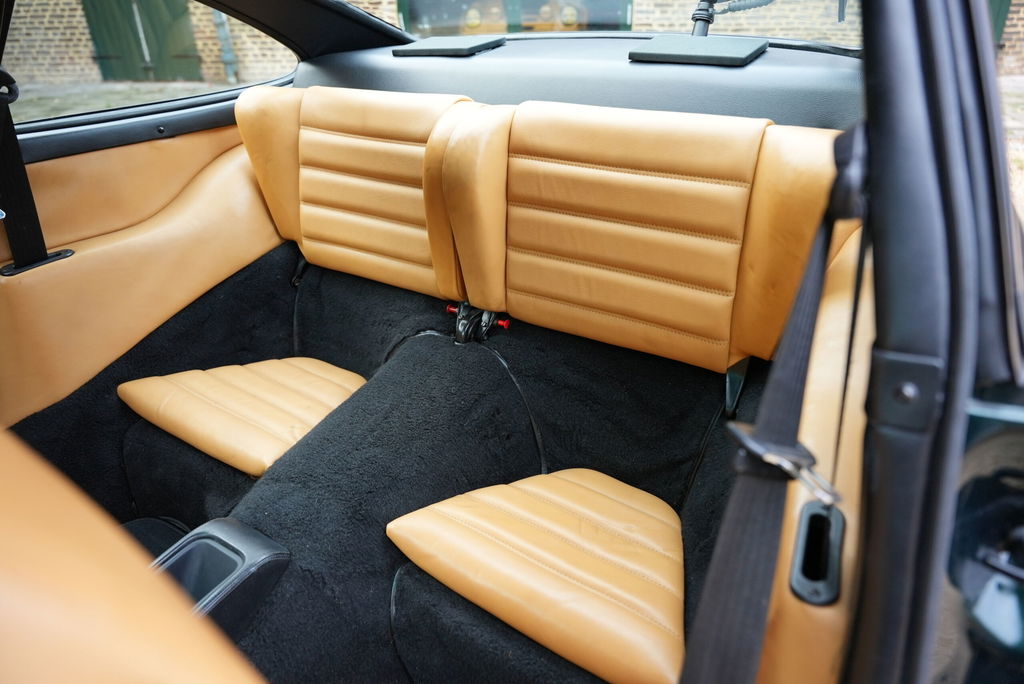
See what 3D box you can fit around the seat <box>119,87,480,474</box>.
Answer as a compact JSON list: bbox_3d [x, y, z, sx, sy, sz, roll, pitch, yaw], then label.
[{"bbox_3d":[-0.361,-0.132,1.135,0.565,0.525,0.455,16,31,31],"label":"seat"}]

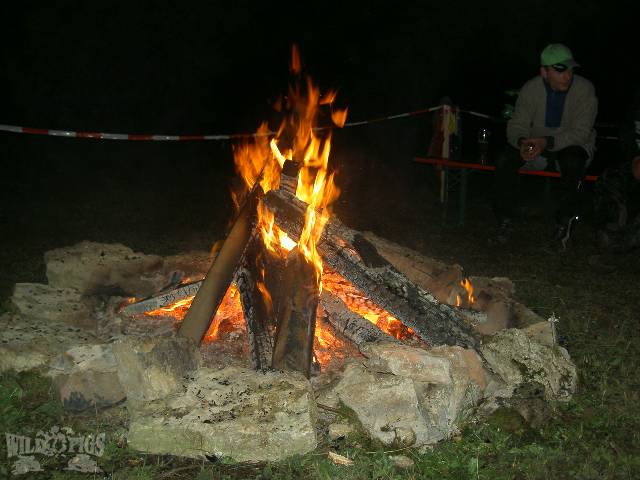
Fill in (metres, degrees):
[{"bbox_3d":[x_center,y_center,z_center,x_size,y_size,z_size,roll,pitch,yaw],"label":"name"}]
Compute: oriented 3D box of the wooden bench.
[{"bbox_3d":[1.315,-0.281,5.146,0.270,0.480,1.680,-6,12,-35],"label":"wooden bench"}]

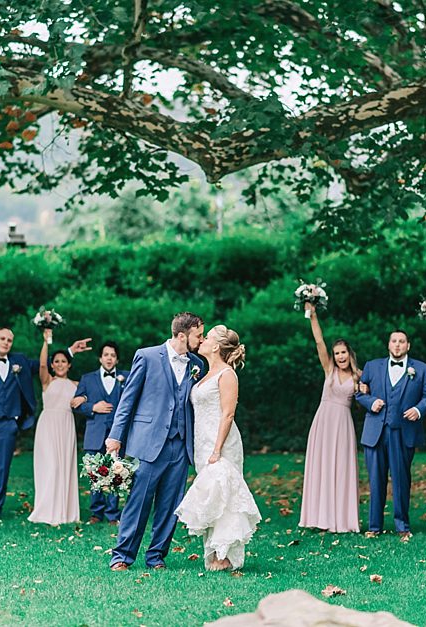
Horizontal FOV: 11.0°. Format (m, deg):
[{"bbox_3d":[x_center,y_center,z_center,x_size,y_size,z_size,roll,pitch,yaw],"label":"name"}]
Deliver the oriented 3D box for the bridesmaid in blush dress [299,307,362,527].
[{"bbox_3d":[1.038,0.918,19.600,0.580,2.020,0.480,0,-1,0],"label":"bridesmaid in blush dress"}]

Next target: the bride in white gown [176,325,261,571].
[{"bbox_3d":[0.038,0.936,15.500,0.540,1.692,0.500,1,-2,-28],"label":"bride in white gown"}]

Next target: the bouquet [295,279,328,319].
[{"bbox_3d":[0.861,-0.132,19.600,0.300,0.350,0.280,0,-1,0],"label":"bouquet"}]

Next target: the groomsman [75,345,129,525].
[{"bbox_3d":[-0.974,1.099,20.500,0.570,1.674,0.400,0,-1,-6],"label":"groomsman"}]

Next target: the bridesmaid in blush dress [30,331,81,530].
[{"bbox_3d":[-1.443,1.067,20.600,0.520,1.800,0.450,0,-1,-5],"label":"bridesmaid in blush dress"}]

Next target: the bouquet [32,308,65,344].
[{"bbox_3d":[-1.527,0.121,20.600,0.310,0.330,0.290,0,-1,0],"label":"bouquet"}]

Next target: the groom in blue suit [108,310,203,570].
[{"bbox_3d":[-0.409,0.911,15.800,0.600,1.820,0.540,1,-2,-41],"label":"groom in blue suit"}]

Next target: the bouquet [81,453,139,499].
[{"bbox_3d":[-0.711,1.124,15.400,0.390,0.319,0.320,0,-2,10],"label":"bouquet"}]

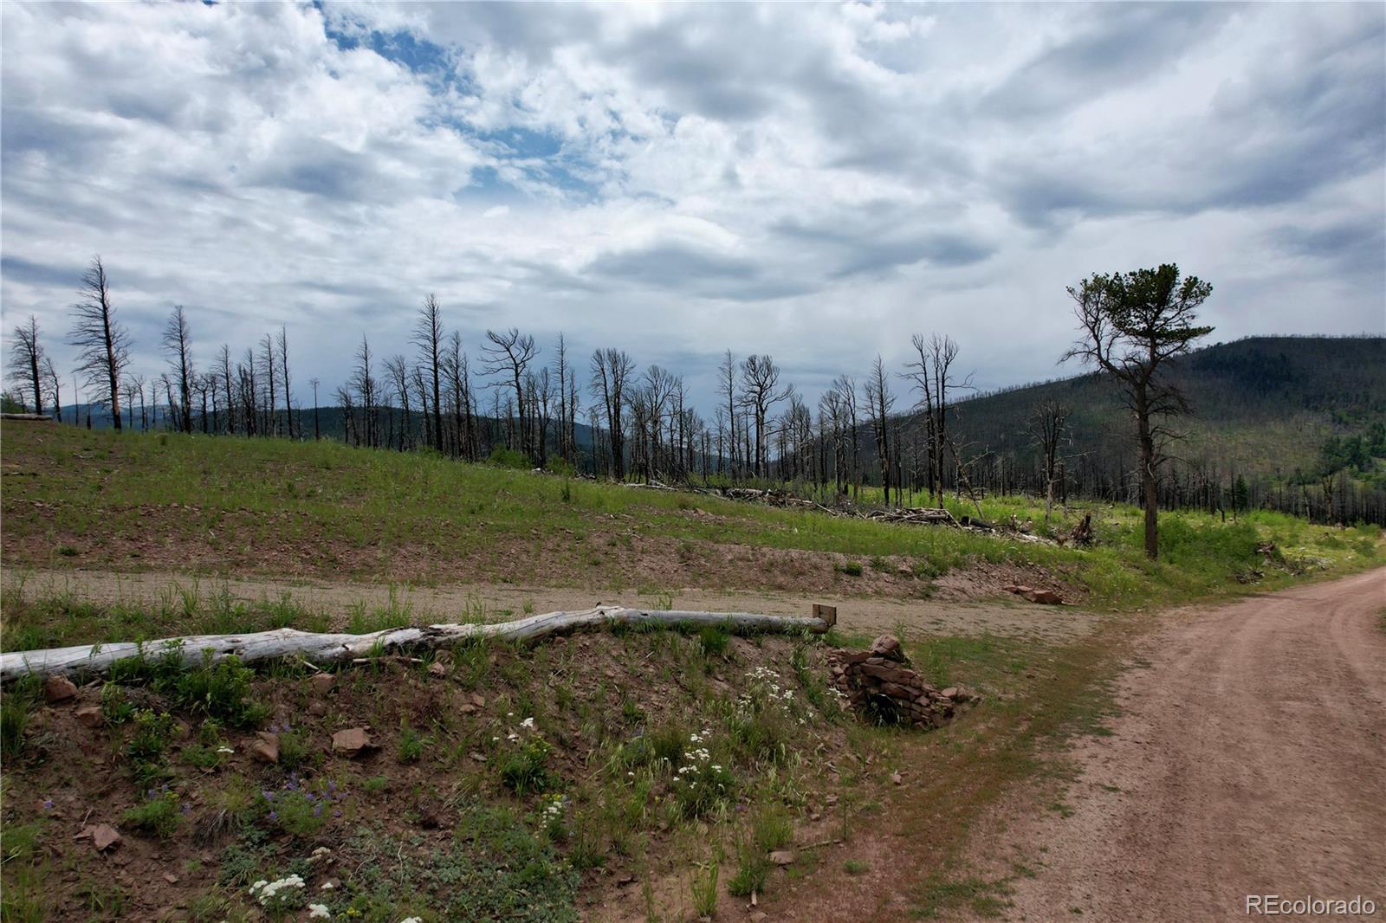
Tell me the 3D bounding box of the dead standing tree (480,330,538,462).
[{"bbox_3d":[-12.571,-4.544,58.001,3.770,9.149,3.581,-2,1,-12],"label":"dead standing tree"}]

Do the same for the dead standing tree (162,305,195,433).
[{"bbox_3d":[-36.447,-6.466,60.001,2.033,9.308,1.931,-2,1,-31],"label":"dead standing tree"}]

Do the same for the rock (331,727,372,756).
[{"bbox_3d":[-3.183,2.615,7.900,0.366,0.210,0.290,-2,1,-22],"label":"rock"}]

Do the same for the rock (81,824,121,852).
[{"bbox_3d":[-4.617,2.931,6.600,0.291,0.180,0.250,-2,1,-36],"label":"rock"}]

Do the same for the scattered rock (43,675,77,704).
[{"bbox_3d":[-6.269,2.265,8.400,0.297,0.240,0.270,-2,1,-37],"label":"scattered rock"}]

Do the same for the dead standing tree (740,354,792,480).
[{"bbox_3d":[5.527,-3.259,64.001,3.914,9.679,3.719,-1,1,5],"label":"dead standing tree"}]

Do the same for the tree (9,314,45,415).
[{"bbox_3d":[-48.764,-7.019,62.001,2.057,7.517,1.954,-2,1,-38],"label":"tree"}]

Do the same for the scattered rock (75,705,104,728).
[{"bbox_3d":[-5.775,2.443,8.100,0.254,0.170,0.220,-2,1,-36],"label":"scattered rock"}]

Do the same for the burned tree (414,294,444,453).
[{"bbox_3d":[-17.748,-5.795,57.002,1.949,10.849,1.851,-2,1,-17],"label":"burned tree"}]

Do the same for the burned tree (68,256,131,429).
[{"bbox_3d":[-37.844,-7.482,54.002,3.224,11.264,3.062,-2,1,-35],"label":"burned tree"}]

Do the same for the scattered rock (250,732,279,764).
[{"bbox_3d":[-3.895,2.603,7.700,0.237,0.240,0.220,-2,1,-27],"label":"scattered rock"}]

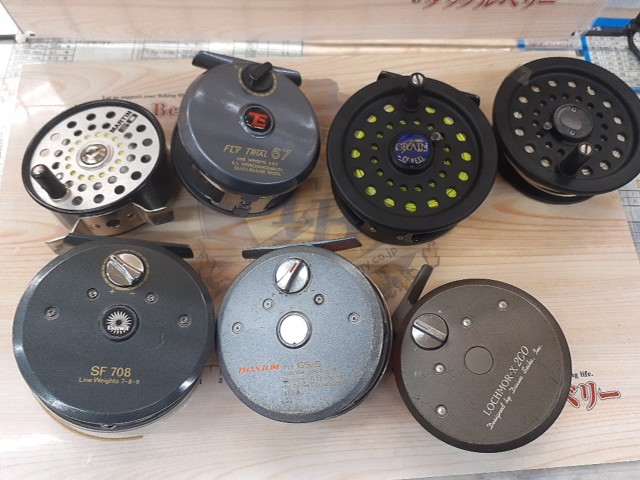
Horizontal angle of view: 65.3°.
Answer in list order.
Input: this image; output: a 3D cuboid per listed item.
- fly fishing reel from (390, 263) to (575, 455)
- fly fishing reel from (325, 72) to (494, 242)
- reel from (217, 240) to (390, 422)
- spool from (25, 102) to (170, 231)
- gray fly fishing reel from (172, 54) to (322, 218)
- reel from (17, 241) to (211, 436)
[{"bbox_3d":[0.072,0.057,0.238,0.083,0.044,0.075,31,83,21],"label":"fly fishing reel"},{"bbox_3d":[0.050,-0.049,0.268,0.087,0.054,0.096,16,74,5],"label":"fly fishing reel"},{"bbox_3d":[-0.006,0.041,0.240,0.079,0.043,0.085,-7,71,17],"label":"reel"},{"bbox_3d":[-0.115,-0.038,0.261,0.073,0.045,0.082,-17,64,-6],"label":"spool"},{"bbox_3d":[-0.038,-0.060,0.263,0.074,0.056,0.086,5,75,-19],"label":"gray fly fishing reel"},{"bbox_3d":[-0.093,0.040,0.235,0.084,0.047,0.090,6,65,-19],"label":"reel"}]

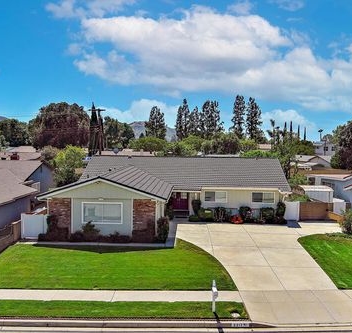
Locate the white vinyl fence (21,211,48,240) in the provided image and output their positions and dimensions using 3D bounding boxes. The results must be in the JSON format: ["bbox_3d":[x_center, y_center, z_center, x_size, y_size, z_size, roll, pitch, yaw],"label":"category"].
[{"bbox_3d":[-9.274,3.902,26.281,1.760,1.660,0.100,1,4,3],"label":"white vinyl fence"}]

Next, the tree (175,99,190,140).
[{"bbox_3d":[1.704,-8.656,98.000,3.650,15.750,3.650,1,4,4],"label":"tree"}]

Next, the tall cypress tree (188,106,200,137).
[{"bbox_3d":[5.894,-10.716,130.569,4.200,17.680,4.200,1,4,3],"label":"tall cypress tree"}]

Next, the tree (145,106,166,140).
[{"bbox_3d":[-6.698,-10.692,130.560,6.800,17.400,6.800,1,4,3],"label":"tree"}]

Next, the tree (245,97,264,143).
[{"bbox_3d":[19.108,-8.804,98.000,4.870,16.420,4.870,1,4,4],"label":"tree"}]

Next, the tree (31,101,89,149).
[{"bbox_3d":[-25.311,-6.722,88.469,13.000,14.570,13.000,1,4,3],"label":"tree"}]

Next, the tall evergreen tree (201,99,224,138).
[{"bbox_3d":[11.537,-11.501,130.623,7.000,19.340,7.000,1,4,3],"label":"tall evergreen tree"}]

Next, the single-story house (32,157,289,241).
[{"bbox_3d":[0.408,1.845,35.131,18.100,4.800,18.600,1,4,3],"label":"single-story house"}]

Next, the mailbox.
[{"bbox_3d":[1.536,5.258,16.172,0.230,1.290,0.500,1,4,1],"label":"mailbox"}]

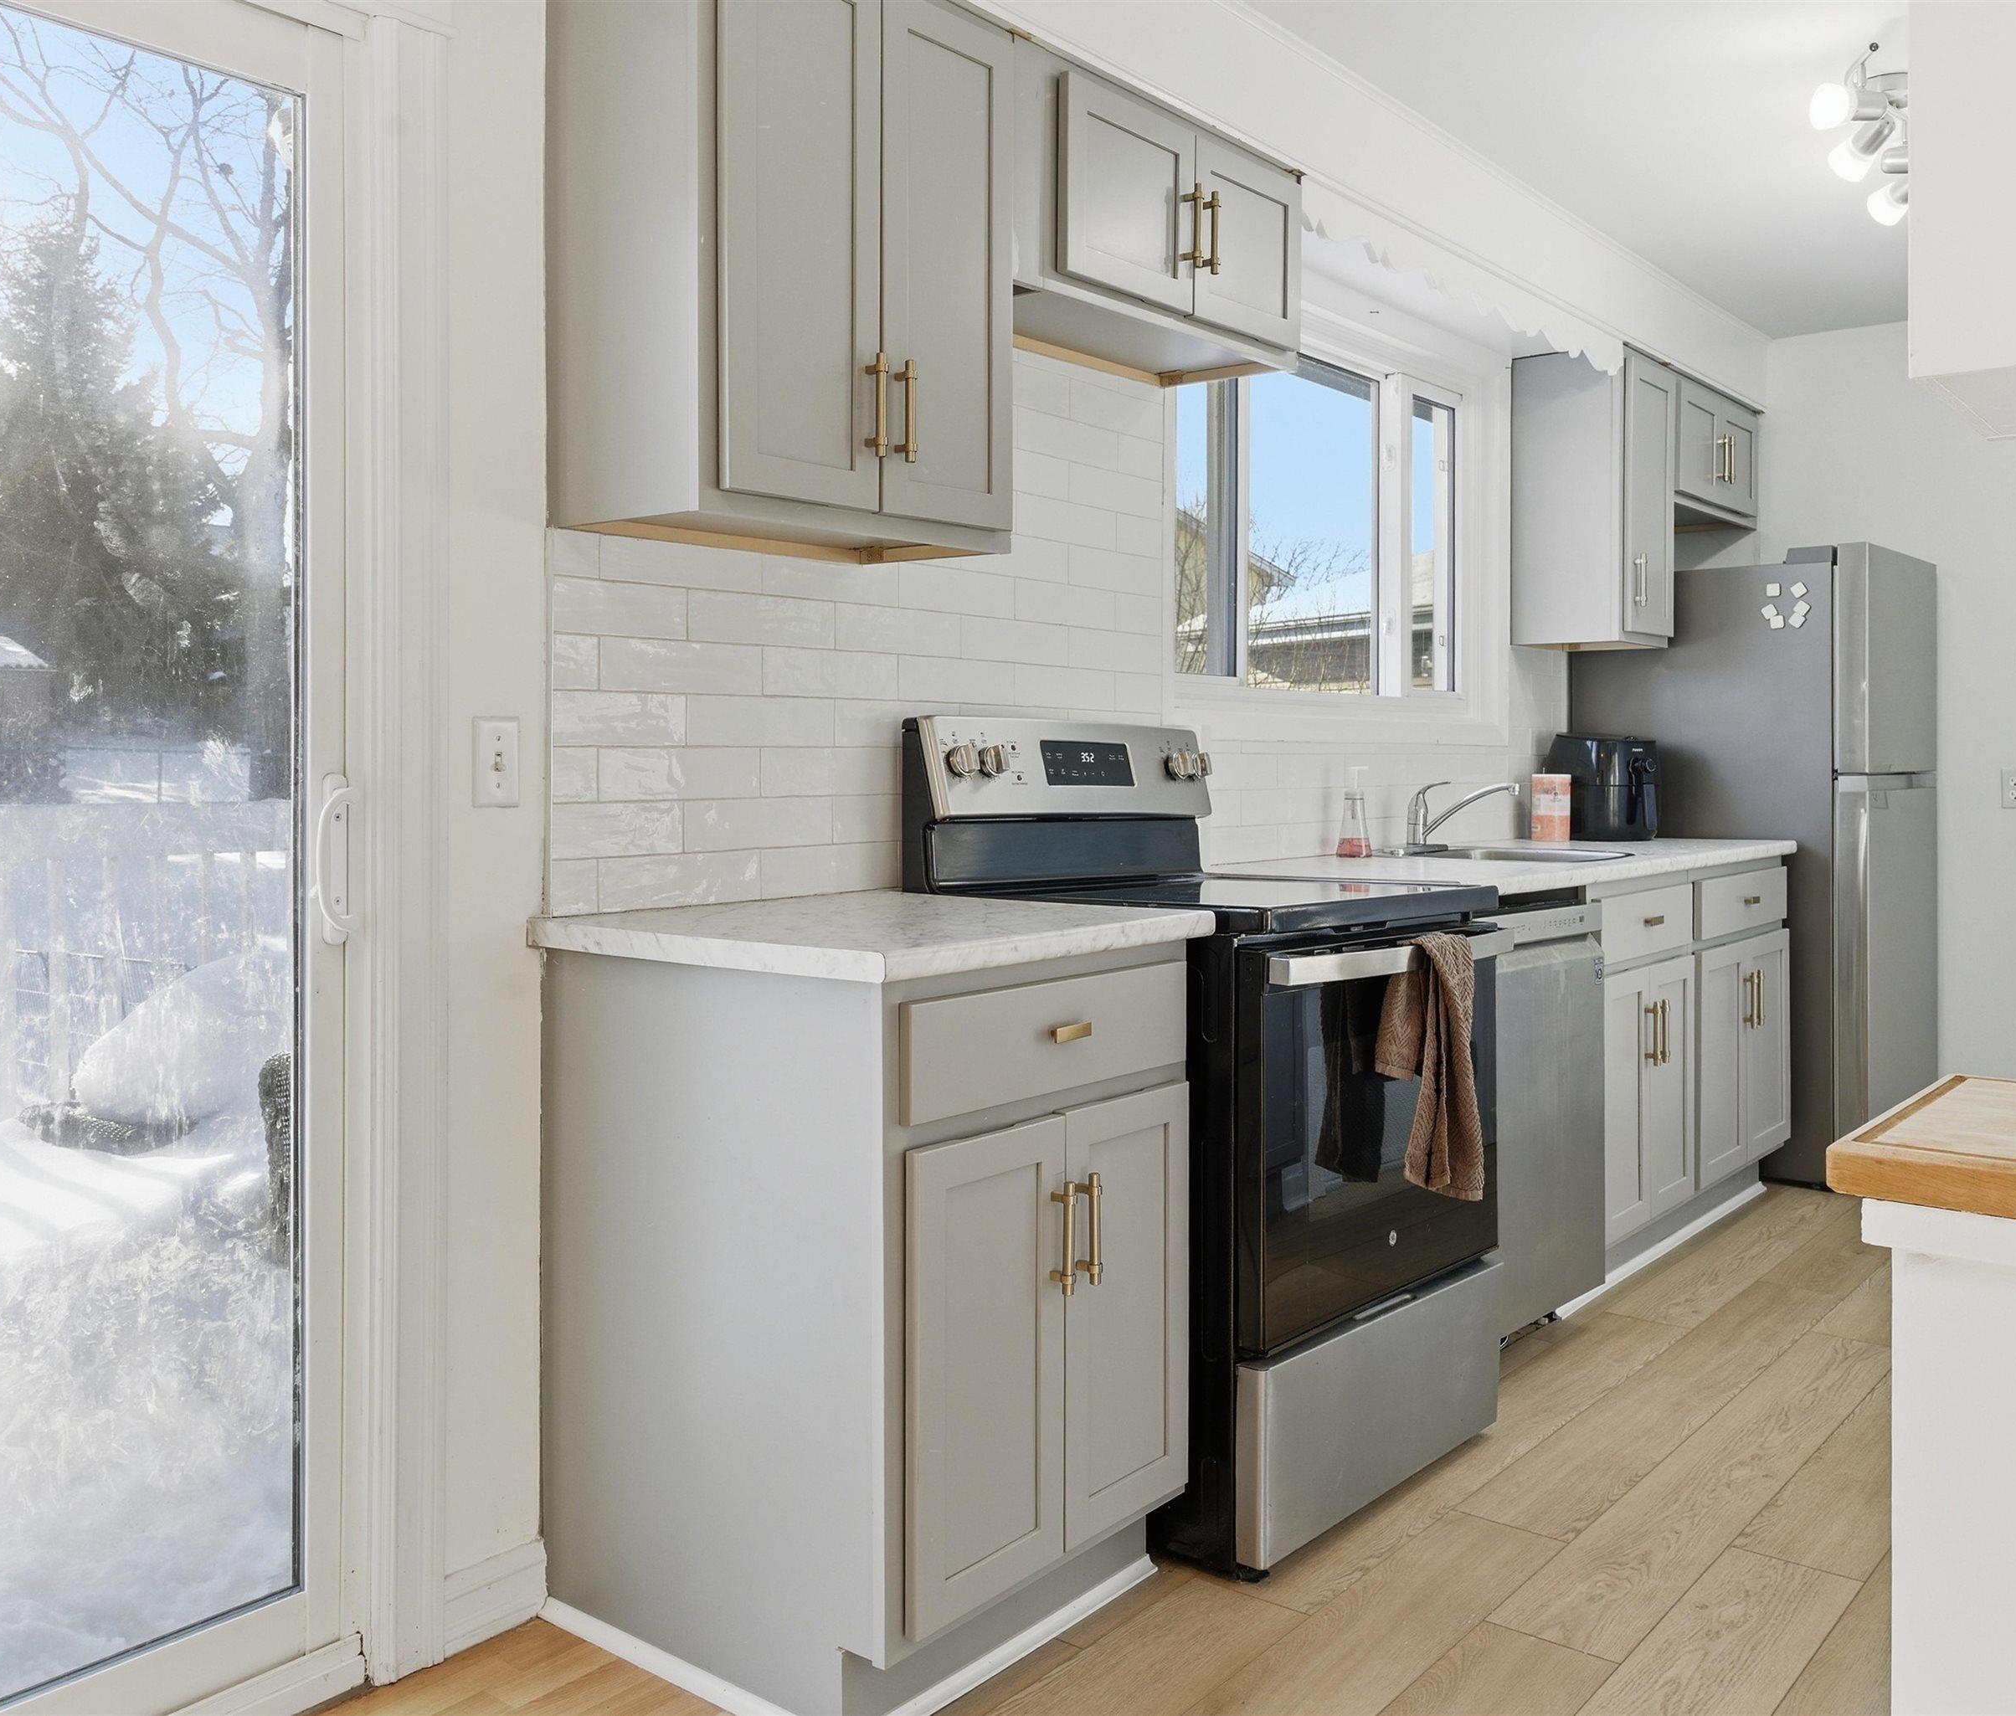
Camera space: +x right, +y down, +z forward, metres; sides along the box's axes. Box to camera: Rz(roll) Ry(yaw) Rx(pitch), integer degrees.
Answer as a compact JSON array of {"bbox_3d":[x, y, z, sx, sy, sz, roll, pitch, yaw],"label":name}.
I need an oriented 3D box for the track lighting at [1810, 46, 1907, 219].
[{"bbox_3d":[1.737,-1.383,3.243,0.220,0.200,0.650,2,4,40],"label":"track lighting"}]

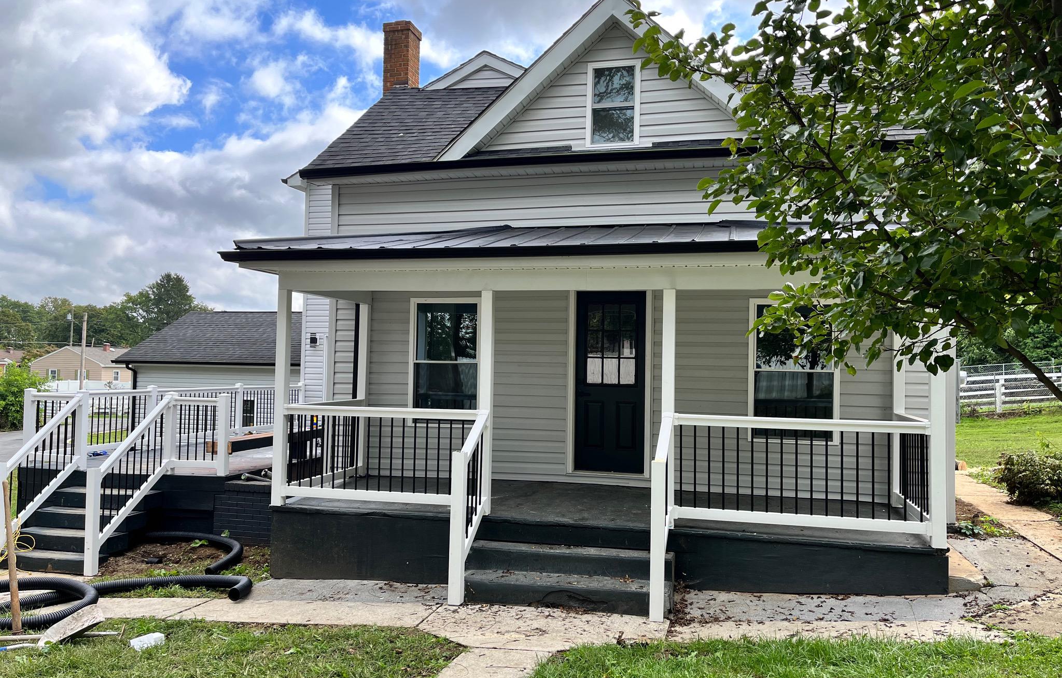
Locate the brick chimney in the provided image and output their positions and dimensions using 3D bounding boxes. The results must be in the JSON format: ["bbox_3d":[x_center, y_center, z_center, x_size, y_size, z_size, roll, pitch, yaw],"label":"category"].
[{"bbox_3d":[-2.006,-4.285,12.422,0.460,1.160,0.450,0,-3,14],"label":"brick chimney"}]

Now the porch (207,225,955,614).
[{"bbox_3d":[0.601,0.416,7.611,6.460,3.610,2.890,0,-3,14],"label":"porch"}]

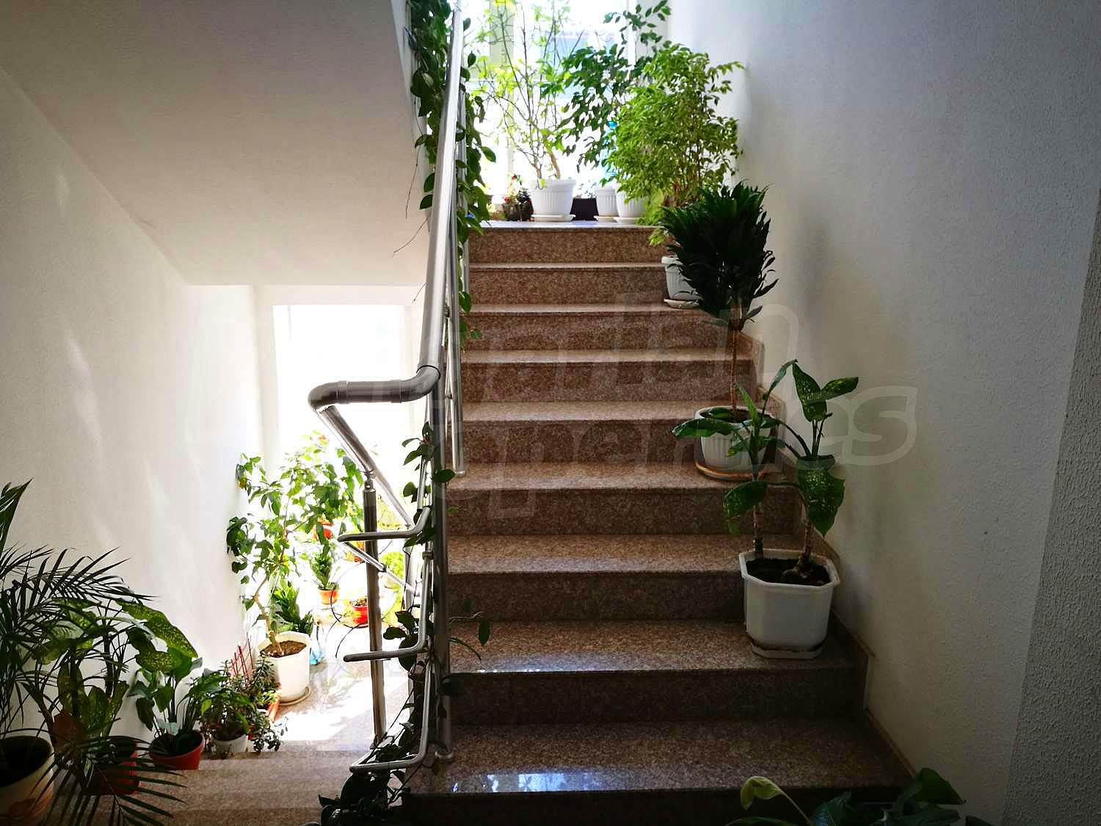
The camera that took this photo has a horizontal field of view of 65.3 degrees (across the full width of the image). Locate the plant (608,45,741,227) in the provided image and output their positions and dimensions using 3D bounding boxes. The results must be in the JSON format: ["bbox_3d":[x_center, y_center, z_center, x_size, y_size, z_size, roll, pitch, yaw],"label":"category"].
[{"bbox_3d":[0.533,-1.102,3.674,0.518,0.840,0.474,0,13,-1],"label":"plant"}]

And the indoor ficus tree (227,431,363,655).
[{"bbox_3d":[-1.509,0.807,5.166,0.786,1.321,0.681,0,13,-1],"label":"indoor ficus tree"}]

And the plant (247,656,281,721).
[{"bbox_3d":[-1.667,1.607,5.000,0.184,0.356,0.186,0,13,-1],"label":"plant"}]

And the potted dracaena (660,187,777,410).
[{"bbox_3d":[0.561,-0.348,2.921,0.389,0.834,0.389,0,14,-2],"label":"potted dracaena"}]

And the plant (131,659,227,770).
[{"bbox_3d":[-1.449,1.230,3.380,0.354,0.506,0.309,0,13,-1],"label":"plant"}]

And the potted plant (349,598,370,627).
[{"bbox_3d":[-1.347,1.429,6.151,0.165,0.178,0.165,0,13,-1],"label":"potted plant"}]

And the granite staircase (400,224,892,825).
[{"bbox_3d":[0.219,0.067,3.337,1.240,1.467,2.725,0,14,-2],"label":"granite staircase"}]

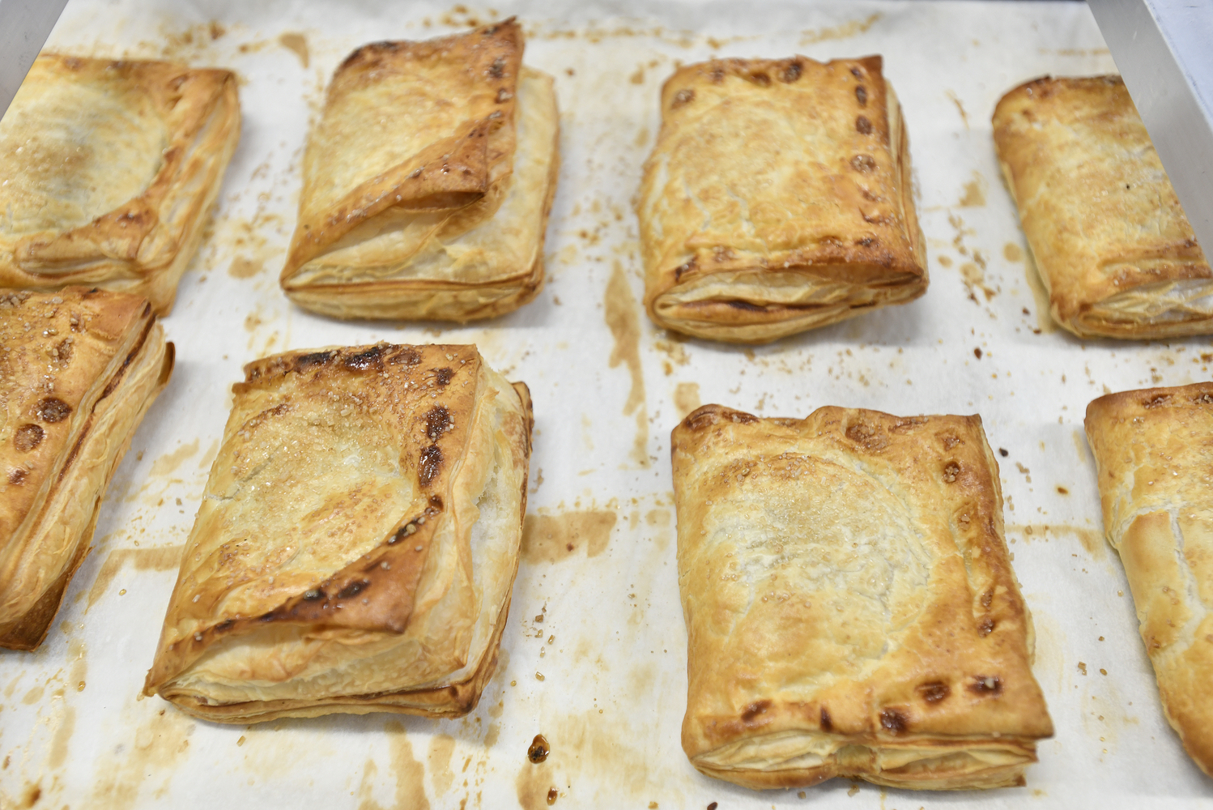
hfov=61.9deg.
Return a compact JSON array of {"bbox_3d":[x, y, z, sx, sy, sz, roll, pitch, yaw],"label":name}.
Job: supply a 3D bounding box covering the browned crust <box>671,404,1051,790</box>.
[{"bbox_3d":[0.074,0.058,0.327,0.101,0.032,0.119,0,56,0],"label":"browned crust"}]

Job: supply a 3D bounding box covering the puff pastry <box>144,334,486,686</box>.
[{"bbox_3d":[-0.088,0.033,0.335,0.092,0.020,0.113,3,56,2],"label":"puff pastry"}]

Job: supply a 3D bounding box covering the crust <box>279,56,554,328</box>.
[{"bbox_3d":[-0.073,-0.102,0.434,0.101,0.034,0.129,2,56,1],"label":"crust"}]

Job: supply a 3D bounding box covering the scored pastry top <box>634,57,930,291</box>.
[{"bbox_3d":[0.069,-0.099,0.426,0.107,0.020,0.118,2,56,1],"label":"scored pastry top"}]

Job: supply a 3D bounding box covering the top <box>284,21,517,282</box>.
[{"bbox_3d":[-0.080,-0.112,0.431,0.089,0.023,0.121,2,56,2],"label":"top"}]

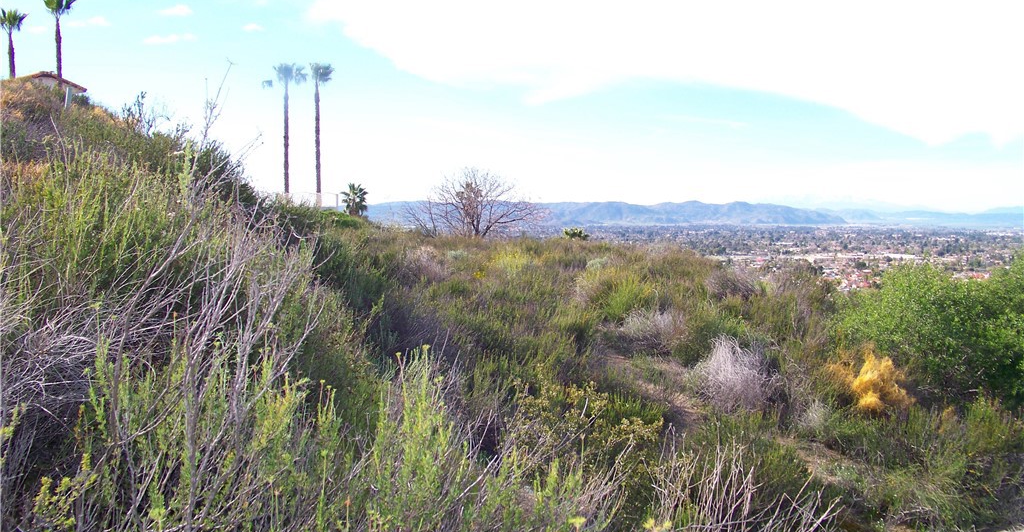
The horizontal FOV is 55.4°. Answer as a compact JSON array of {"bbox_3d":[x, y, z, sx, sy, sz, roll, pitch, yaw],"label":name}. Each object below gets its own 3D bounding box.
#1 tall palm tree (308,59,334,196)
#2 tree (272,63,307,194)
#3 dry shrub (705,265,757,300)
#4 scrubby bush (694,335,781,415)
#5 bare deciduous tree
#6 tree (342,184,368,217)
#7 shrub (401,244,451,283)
[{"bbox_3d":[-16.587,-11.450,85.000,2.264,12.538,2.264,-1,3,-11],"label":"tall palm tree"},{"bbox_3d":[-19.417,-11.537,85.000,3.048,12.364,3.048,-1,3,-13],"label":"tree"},{"bbox_3d":[5.372,0.406,24.000,1.240,0.859,1.150,1,3,13],"label":"dry shrub"},{"bbox_3d":[2.772,1.334,12.000,1.025,0.906,1.000,1,3,13],"label":"scrubby bush"},{"bbox_3d":[-1.414,-2.581,40.000,5.655,2.991,4.800,0,3,-2],"label":"bare deciduous tree"},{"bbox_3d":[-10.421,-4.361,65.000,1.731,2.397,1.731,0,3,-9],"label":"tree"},{"bbox_3d":[-1.949,-0.056,22.000,1.093,0.831,1.050,0,3,-5],"label":"shrub"}]

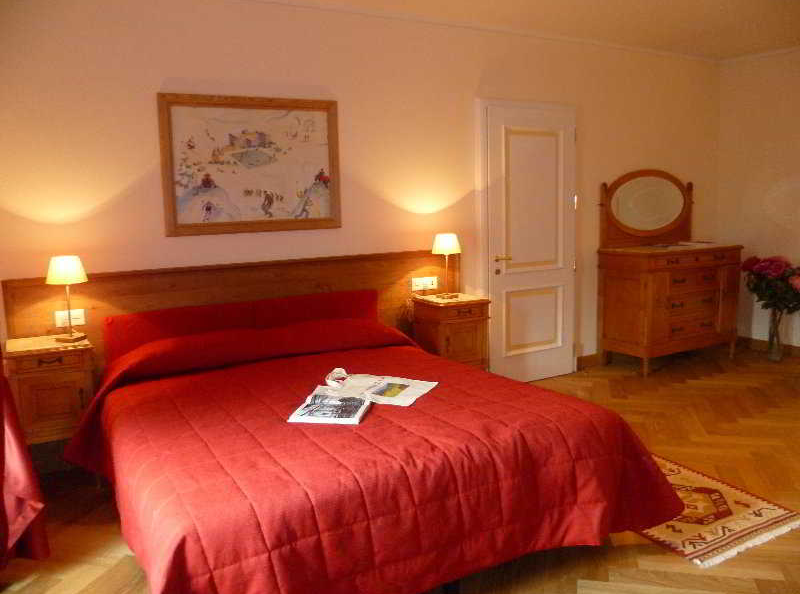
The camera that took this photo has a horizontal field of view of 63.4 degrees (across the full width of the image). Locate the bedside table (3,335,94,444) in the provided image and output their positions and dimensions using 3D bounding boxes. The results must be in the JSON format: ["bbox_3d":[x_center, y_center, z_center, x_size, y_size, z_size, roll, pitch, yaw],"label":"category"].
[{"bbox_3d":[-1.703,0.609,3.223,0.384,0.771,0.397,-6,9,-29],"label":"bedside table"}]

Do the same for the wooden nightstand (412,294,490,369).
[{"bbox_3d":[0.354,0.386,4.371,0.384,0.767,0.397,-6,9,-25],"label":"wooden nightstand"}]

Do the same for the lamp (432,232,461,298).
[{"bbox_3d":[0.317,-0.202,4.264,0.185,0.429,0.185,-2,8,0],"label":"lamp"}]

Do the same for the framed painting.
[{"bbox_3d":[-0.841,-0.778,3.831,1.077,0.784,0.037,-6,9,-29],"label":"framed painting"}]

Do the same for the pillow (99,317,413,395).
[{"bbox_3d":[-0.752,0.277,3.663,1.726,0.192,0.411,-6,9,-29],"label":"pillow"}]

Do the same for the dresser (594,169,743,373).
[{"bbox_3d":[2.251,-0.242,5.367,1.178,1.617,0.500,-6,9,-29],"label":"dresser"}]

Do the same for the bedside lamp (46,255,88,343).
[{"bbox_3d":[-1.629,0.010,3.179,0.185,0.425,0.185,-6,9,-29],"label":"bedside lamp"}]

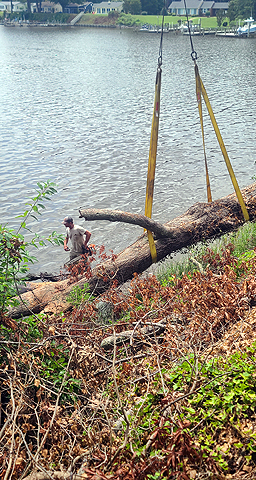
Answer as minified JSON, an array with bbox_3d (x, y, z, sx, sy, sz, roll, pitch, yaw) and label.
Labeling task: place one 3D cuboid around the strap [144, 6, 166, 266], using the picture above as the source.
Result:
[{"bbox_3d":[0.530,-1.813,9.563,0.220,4.900,0.600,-18,33,-33],"label":"strap"}]

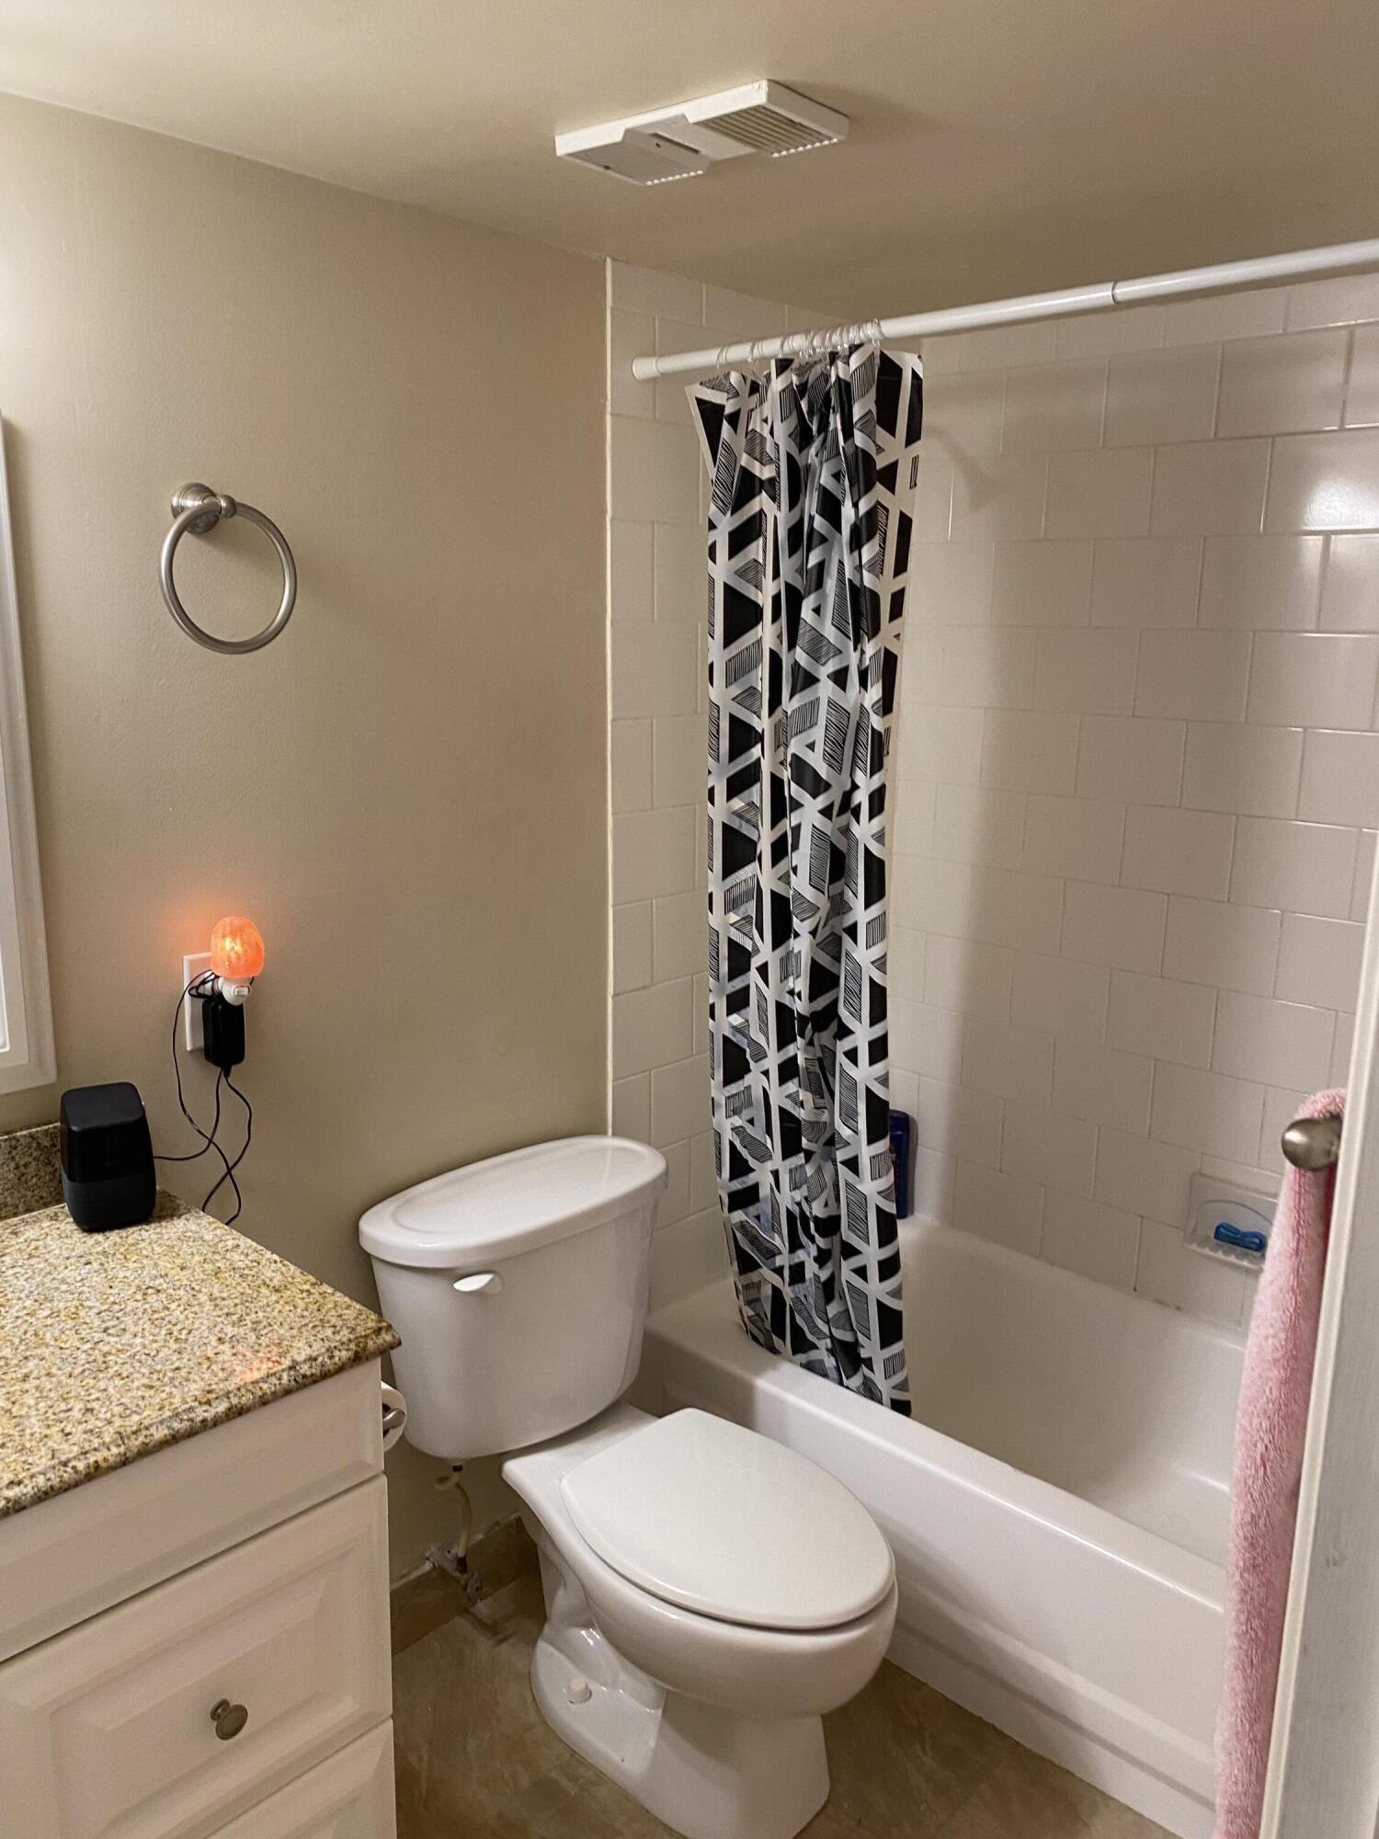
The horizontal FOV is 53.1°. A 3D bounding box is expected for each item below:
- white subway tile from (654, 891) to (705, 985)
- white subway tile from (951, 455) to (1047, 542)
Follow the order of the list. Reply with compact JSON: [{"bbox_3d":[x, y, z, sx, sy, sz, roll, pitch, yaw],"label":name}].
[{"bbox_3d":[0.004,0.026,2.458,0.010,0.152,0.200,12,17,42],"label":"white subway tile"},{"bbox_3d":[0.575,-0.781,2.570,0.198,0.151,0.010,12,17,41],"label":"white subway tile"}]

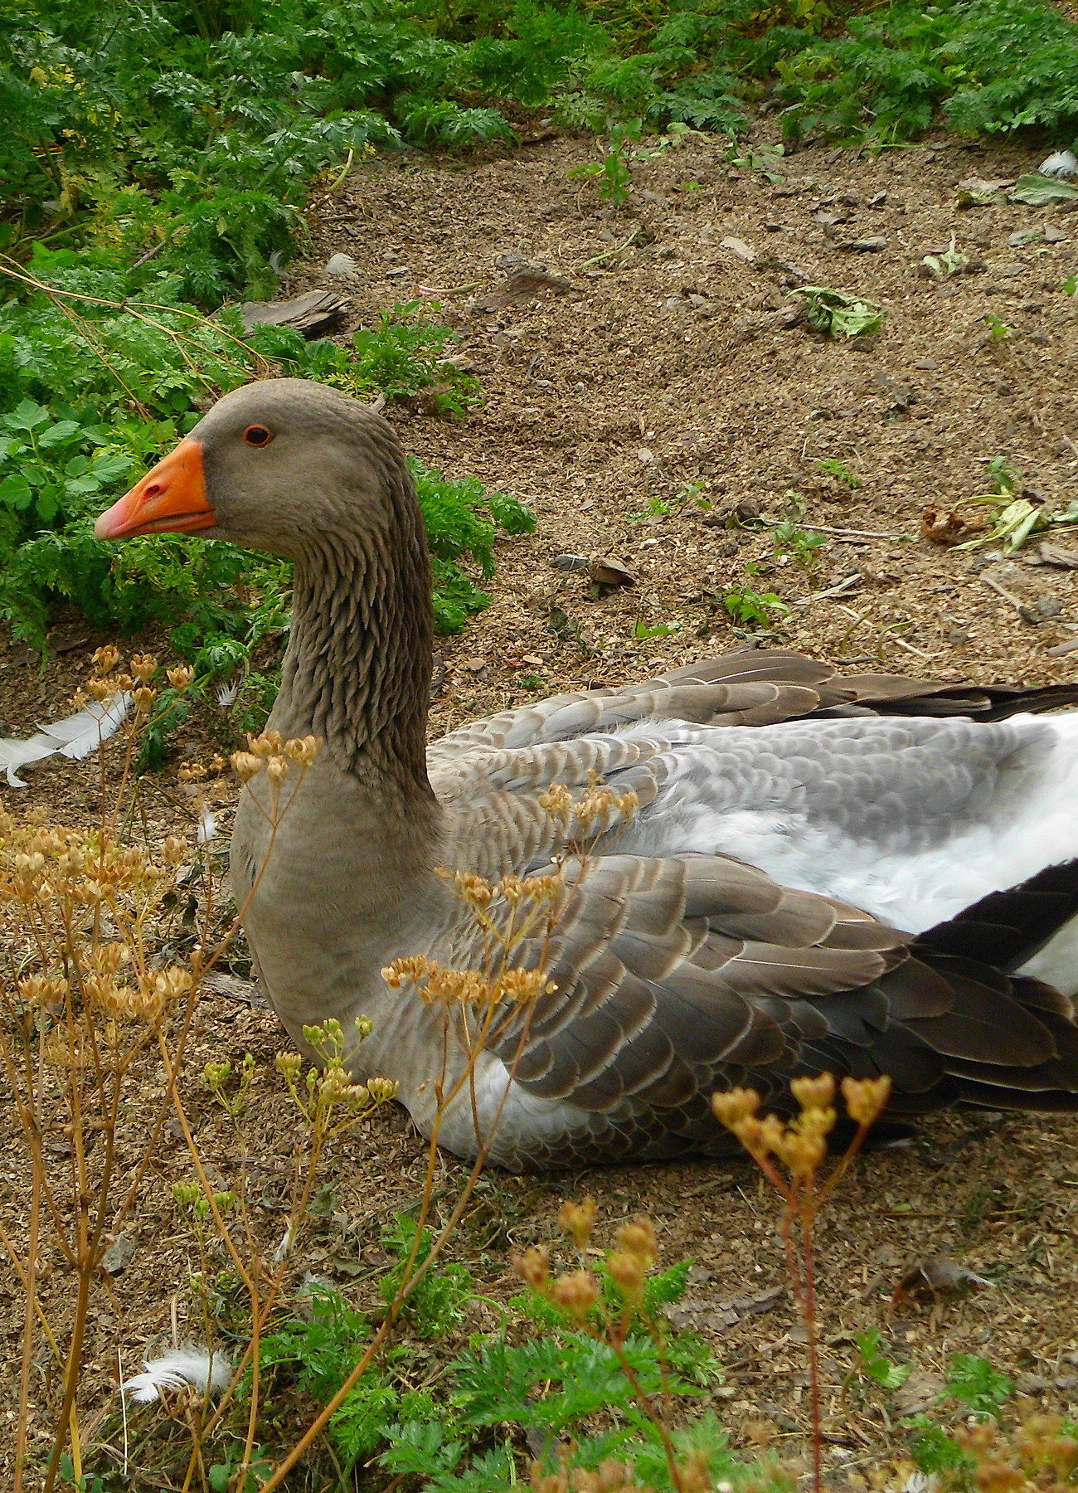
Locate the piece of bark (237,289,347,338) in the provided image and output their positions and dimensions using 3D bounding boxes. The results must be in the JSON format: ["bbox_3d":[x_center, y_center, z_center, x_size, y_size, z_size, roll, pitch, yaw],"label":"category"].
[{"bbox_3d":[-0.191,-0.335,3.260,0.095,0.029,0.055,-15,29,-29],"label":"piece of bark"}]

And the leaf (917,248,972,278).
[{"bbox_3d":[0.323,-0.383,3.329,0.041,0.015,0.035,0,26,0],"label":"leaf"}]

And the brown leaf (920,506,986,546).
[{"bbox_3d":[0.282,-0.151,2.850,0.043,0.018,0.029,0,26,0],"label":"brown leaf"}]

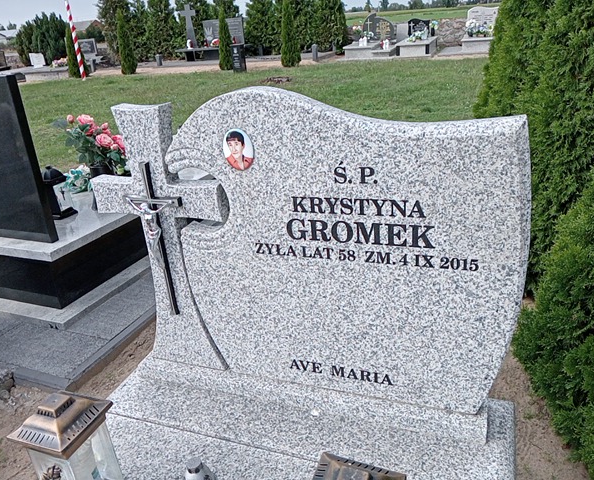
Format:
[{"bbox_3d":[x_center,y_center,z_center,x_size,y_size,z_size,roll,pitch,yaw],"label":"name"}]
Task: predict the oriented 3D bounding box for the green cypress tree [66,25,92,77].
[{"bbox_3d":[-7.787,-6.673,18.400,0.540,1.642,0.540,5,25,20],"label":"green cypress tree"}]

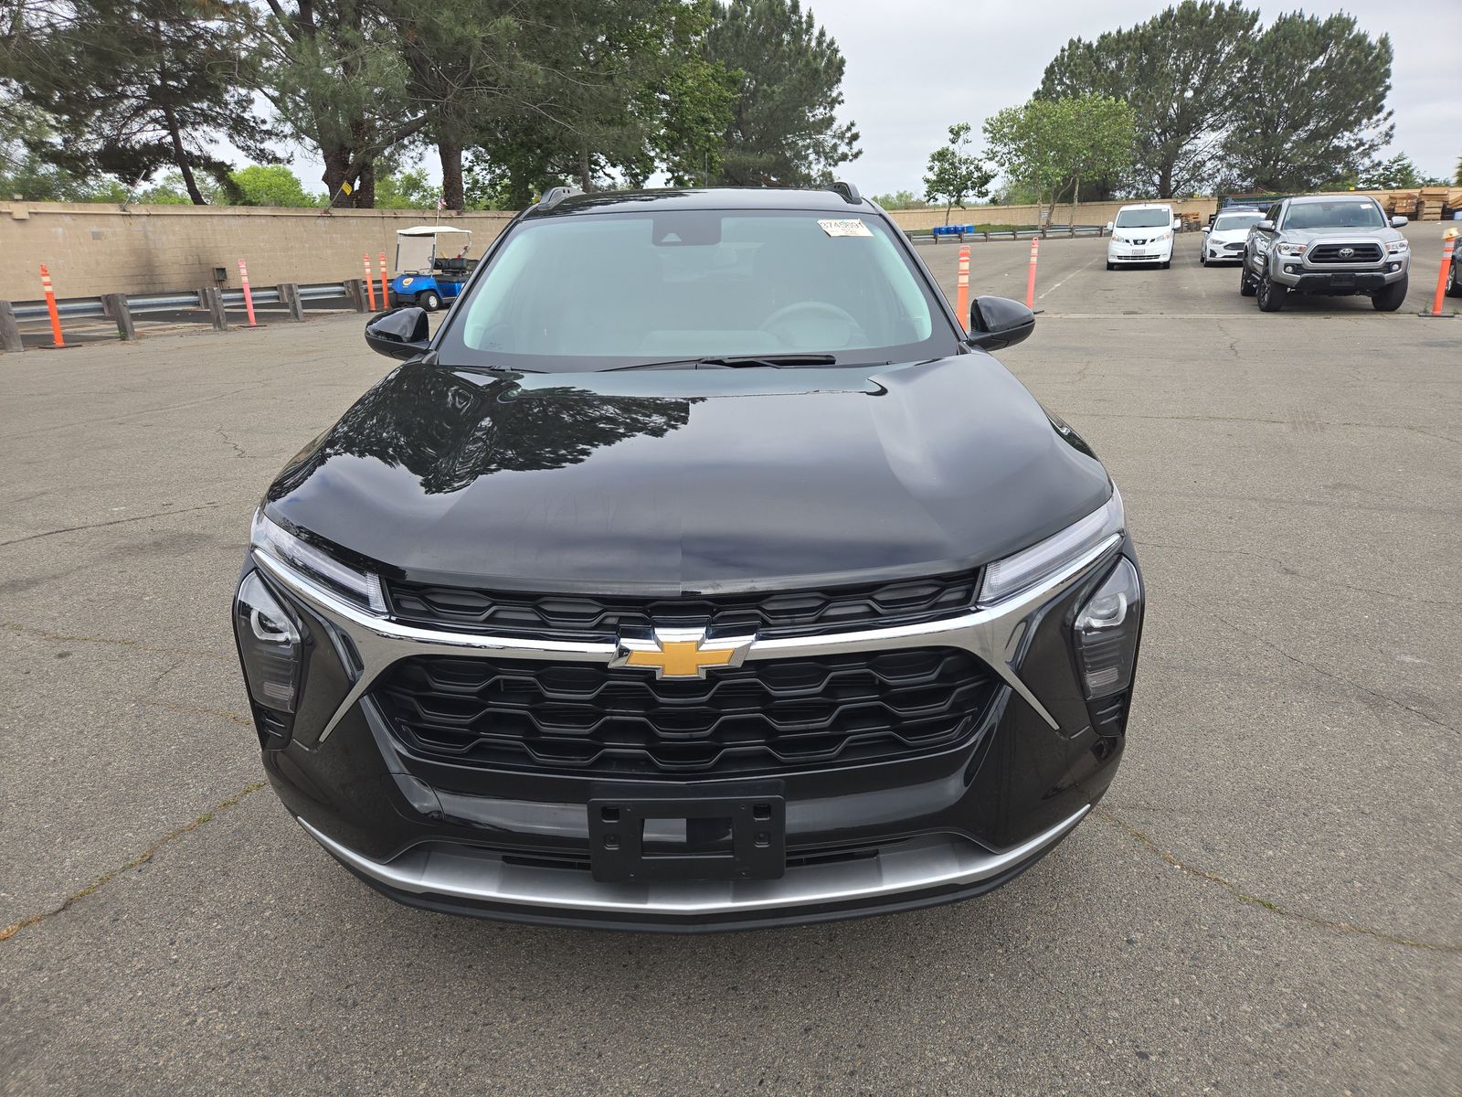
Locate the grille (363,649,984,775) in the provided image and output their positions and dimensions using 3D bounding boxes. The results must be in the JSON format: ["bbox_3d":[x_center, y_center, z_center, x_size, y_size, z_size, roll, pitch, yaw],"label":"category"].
[{"bbox_3d":[-0.073,0.254,1.567,1.040,0.200,0.140,-1,18,0],"label":"grille"}]

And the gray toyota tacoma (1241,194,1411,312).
[{"bbox_3d":[10.246,-5.210,16.962,1.980,1.790,5.380,6,20,21],"label":"gray toyota tacoma"}]

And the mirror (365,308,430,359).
[{"bbox_3d":[-1.023,-0.658,2.979,0.205,0.160,0.165,-1,18,0],"label":"mirror"}]

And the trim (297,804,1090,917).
[{"bbox_3d":[-0.069,0.516,1.717,1.500,0.130,0.270,-1,18,0],"label":"trim"}]

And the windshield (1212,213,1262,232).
[{"bbox_3d":[14.925,-9.506,28.434,1.380,0.460,0.800,6,20,21],"label":"windshield"}]

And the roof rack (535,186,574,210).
[{"bbox_3d":[-0.653,-1.426,4.002,0.080,0.100,1.500,-1,18,0],"label":"roof rack"}]

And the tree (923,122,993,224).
[{"bbox_3d":[16.598,-27.283,71.115,5.000,7.120,4.700,3,19,12],"label":"tree"}]

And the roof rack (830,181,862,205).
[{"bbox_3d":[0.445,-1.505,4.216,0.090,0.110,1.700,-1,18,0],"label":"roof rack"}]

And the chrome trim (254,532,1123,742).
[{"bbox_3d":[-0.075,0.179,1.669,1.600,0.300,0.340,-1,18,0],"label":"chrome trim"}]

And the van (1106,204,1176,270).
[{"bbox_3d":[12.807,-9.677,30.118,1.900,1.870,4.720,7,20,23],"label":"van"}]

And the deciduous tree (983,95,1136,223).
[{"bbox_3d":[23.014,-27.004,68.083,10.400,8.660,8.000,5,19,17],"label":"deciduous tree"}]

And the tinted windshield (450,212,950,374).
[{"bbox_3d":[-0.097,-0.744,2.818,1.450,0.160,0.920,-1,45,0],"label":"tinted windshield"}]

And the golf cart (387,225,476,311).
[{"bbox_3d":[-6.259,-6.062,21.000,1.200,1.760,2.350,6,20,21],"label":"golf cart"}]

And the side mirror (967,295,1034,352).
[{"bbox_3d":[0.827,-0.688,2.979,0.205,0.160,0.165,-1,18,0],"label":"side mirror"}]

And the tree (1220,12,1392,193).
[{"bbox_3d":[40.197,-30.100,67.900,12.000,13.200,11.000,9,21,27],"label":"tree"}]

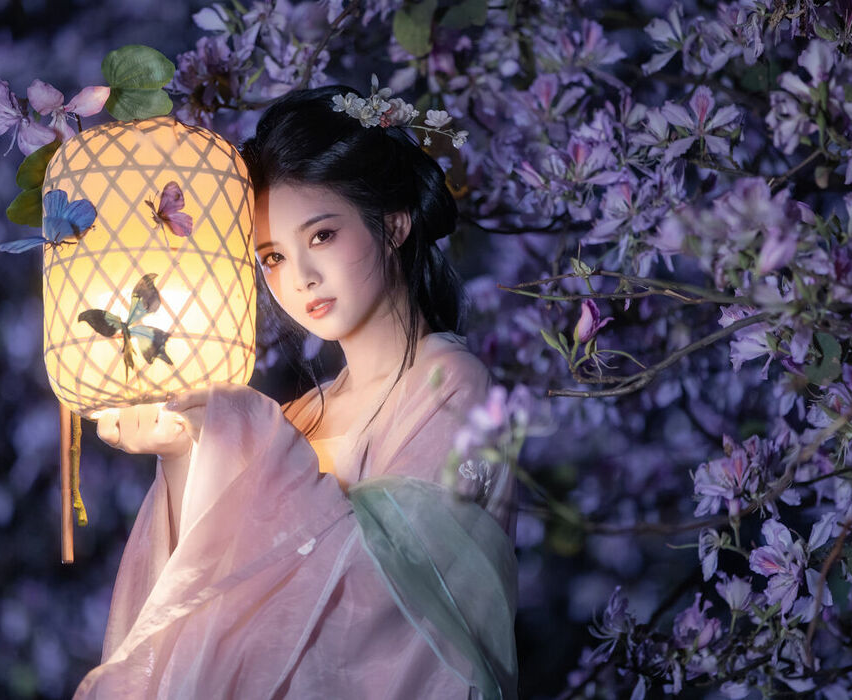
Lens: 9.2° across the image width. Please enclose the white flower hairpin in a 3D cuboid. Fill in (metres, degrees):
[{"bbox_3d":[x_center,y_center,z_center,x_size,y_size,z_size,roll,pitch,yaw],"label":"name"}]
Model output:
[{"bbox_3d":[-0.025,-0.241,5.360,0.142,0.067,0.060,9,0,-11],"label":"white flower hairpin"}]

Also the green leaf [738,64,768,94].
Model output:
[{"bbox_3d":[0.350,-0.289,5.650,0.037,0.032,0.020,0,0,0],"label":"green leaf"}]

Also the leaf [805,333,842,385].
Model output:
[{"bbox_3d":[0.407,0.009,5.450,0.041,0.054,0.020,0,0,11],"label":"leaf"}]

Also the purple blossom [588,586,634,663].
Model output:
[{"bbox_3d":[0.195,0.290,5.600,0.039,0.080,0.050,0,0,30],"label":"purple blossom"}]

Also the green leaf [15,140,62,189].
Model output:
[{"bbox_3d":[-0.394,-0.188,5.400,0.047,0.051,0.025,0,0,0],"label":"green leaf"}]

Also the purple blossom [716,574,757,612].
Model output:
[{"bbox_3d":[0.328,0.256,5.600,0.044,0.042,0.040,0,0,0],"label":"purple blossom"}]

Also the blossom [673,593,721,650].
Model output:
[{"bbox_3d":[0.284,0.284,5.550,0.049,0.059,0.050,0,-2,11],"label":"blossom"}]

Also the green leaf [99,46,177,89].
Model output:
[{"bbox_3d":[-0.292,-0.287,5.400,0.075,0.047,0.025,0,0,0],"label":"green leaf"}]

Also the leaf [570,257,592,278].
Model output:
[{"bbox_3d":[0.159,-0.085,5.450,0.023,0.023,0.015,0,0,0],"label":"leaf"}]

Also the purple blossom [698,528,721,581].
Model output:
[{"bbox_3d":[0.289,0.209,5.420,0.026,0.053,0.038,0,0,-24],"label":"purple blossom"}]

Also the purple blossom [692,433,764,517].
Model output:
[{"bbox_3d":[0.315,0.130,5.550,0.065,0.088,0.065,0,0,24],"label":"purple blossom"}]

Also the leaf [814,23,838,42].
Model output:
[{"bbox_3d":[0.414,-0.329,5.500,0.018,0.029,0.015,-37,0,0],"label":"leaf"}]

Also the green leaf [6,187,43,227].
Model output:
[{"bbox_3d":[-0.399,-0.142,5.300,0.043,0.039,0.025,0,0,11],"label":"green leaf"}]

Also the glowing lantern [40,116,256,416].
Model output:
[{"bbox_3d":[-0.282,-0.085,5.420,0.217,0.292,0.217,0,-7,0],"label":"glowing lantern"}]

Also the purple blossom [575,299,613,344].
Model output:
[{"bbox_3d":[0.169,-0.030,5.350,0.039,0.044,0.030,9,0,0],"label":"purple blossom"}]

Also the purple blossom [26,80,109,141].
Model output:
[{"bbox_3d":[-0.355,-0.237,5.260,0.083,0.060,0.050,0,0,0],"label":"purple blossom"}]

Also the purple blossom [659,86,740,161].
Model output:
[{"bbox_3d":[0.291,-0.241,5.650,0.084,0.077,0.055,0,-2,0],"label":"purple blossom"}]

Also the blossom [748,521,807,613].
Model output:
[{"bbox_3d":[0.364,0.224,5.500,0.057,0.098,0.060,-1,-2,22],"label":"blossom"}]

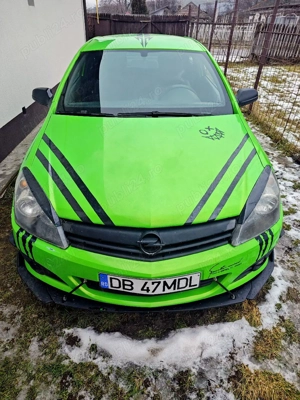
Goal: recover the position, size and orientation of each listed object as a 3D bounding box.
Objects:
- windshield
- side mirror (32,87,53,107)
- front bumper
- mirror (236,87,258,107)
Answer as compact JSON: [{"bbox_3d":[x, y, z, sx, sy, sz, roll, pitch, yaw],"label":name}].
[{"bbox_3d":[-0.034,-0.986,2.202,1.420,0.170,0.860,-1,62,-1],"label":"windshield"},{"bbox_3d":[-0.959,-0.927,2.390,0.230,0.170,0.140,-1,33,-1],"label":"side mirror"},{"bbox_3d":[-0.003,0.374,1.538,1.680,0.360,0.440,-1,33,-1],"label":"front bumper"},{"bbox_3d":[0.876,-0.930,2.412,0.230,0.170,0.140,-1,33,-1],"label":"mirror"}]

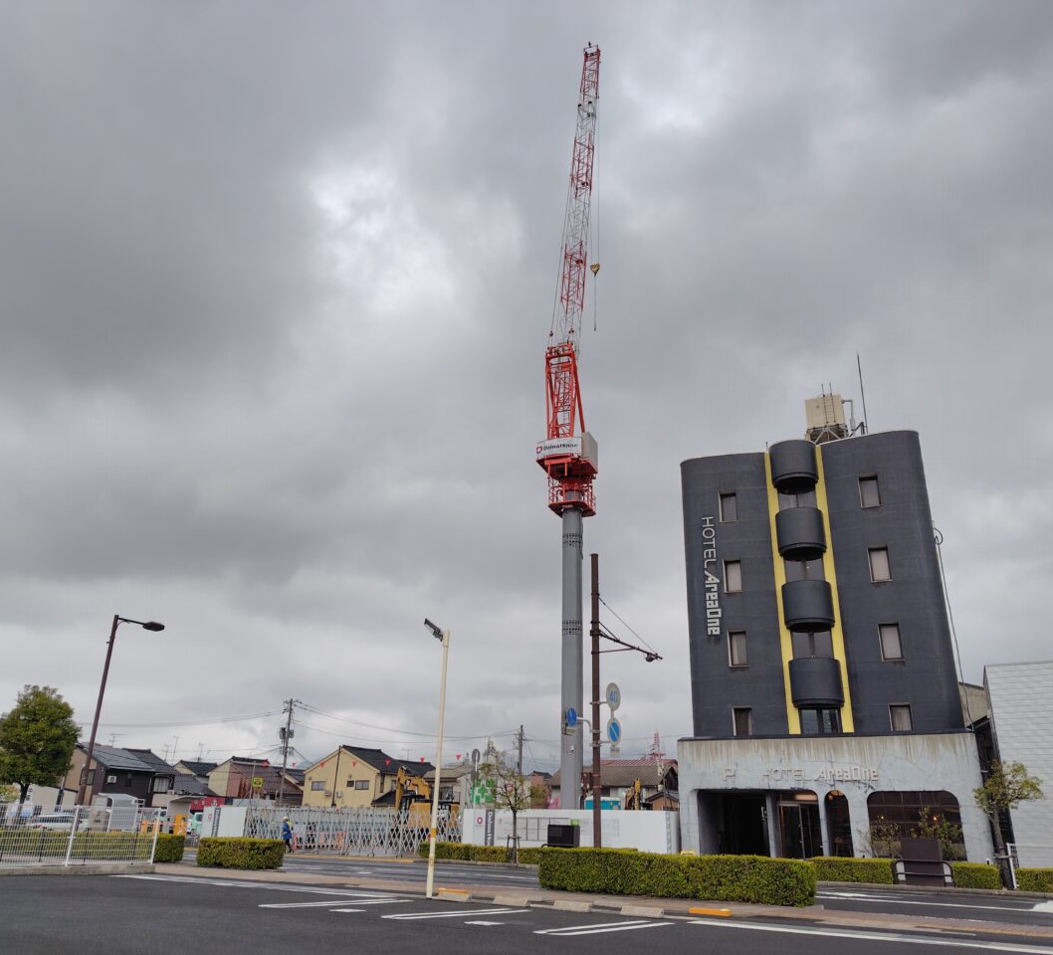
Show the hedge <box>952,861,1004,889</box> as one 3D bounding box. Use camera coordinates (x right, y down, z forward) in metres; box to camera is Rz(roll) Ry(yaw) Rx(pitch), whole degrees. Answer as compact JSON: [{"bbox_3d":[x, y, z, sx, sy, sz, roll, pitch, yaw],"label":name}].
[{"bbox_3d":[12.211,10.856,23.054,1.135,0.550,1.000,-8,-23,22],"label":"hedge"}]

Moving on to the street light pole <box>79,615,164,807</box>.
[{"bbox_3d":[-13.160,8.333,27.556,0.400,7.418,2.000,-10,-24,26],"label":"street light pole"}]

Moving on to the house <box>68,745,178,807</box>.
[{"bbox_3d":[-32.868,25.080,67.482,7.252,6.565,7.400,-10,-24,26],"label":"house"}]

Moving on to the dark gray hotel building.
[{"bbox_3d":[13.901,6.989,40.714,11.102,20.850,13.000,-8,-23,21],"label":"dark gray hotel building"}]

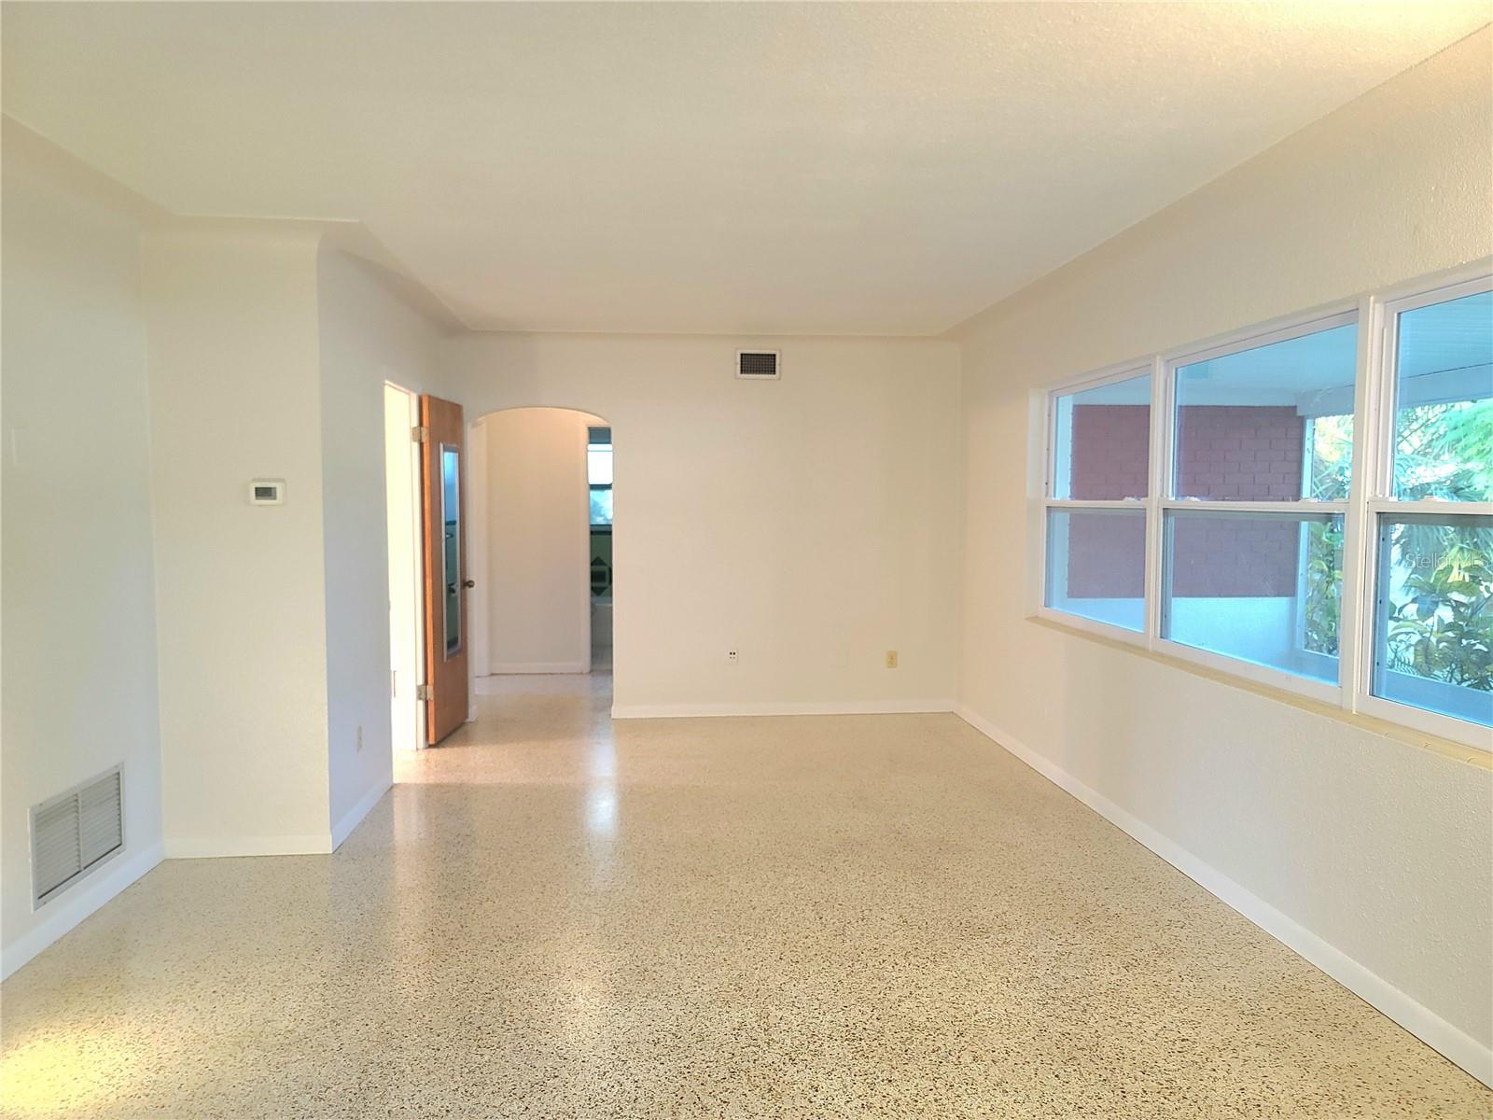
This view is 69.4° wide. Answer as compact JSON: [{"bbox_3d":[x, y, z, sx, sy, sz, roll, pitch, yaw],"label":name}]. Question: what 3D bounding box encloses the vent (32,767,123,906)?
[{"bbox_3d":[-2.278,0.931,3.710,0.020,0.330,0.604,0,3,-5],"label":"vent"}]

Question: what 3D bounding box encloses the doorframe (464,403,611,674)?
[{"bbox_3d":[-1.346,0.028,7.108,0.925,2.046,0.150,0,3,-5],"label":"doorframe"}]

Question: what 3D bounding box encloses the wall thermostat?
[{"bbox_3d":[-1.913,-0.263,4.289,0.131,0.090,0.030,0,3,-5],"label":"wall thermostat"}]

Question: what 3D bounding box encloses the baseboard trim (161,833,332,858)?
[{"bbox_3d":[-2.016,1.164,4.383,0.657,0.078,0.018,0,3,-5],"label":"baseboard trim"}]

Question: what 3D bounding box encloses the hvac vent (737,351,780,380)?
[{"bbox_3d":[0.078,-1.285,7.087,0.296,0.191,0.020,0,3,-5],"label":"hvac vent"}]

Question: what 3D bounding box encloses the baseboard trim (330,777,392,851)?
[{"bbox_3d":[-1.746,1.131,4.928,0.018,0.081,1.055,0,3,-5],"label":"baseboard trim"}]

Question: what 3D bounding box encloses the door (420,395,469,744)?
[{"bbox_3d":[-1.845,0.046,6.639,0.042,2.033,0.700,0,3,1],"label":"door"}]

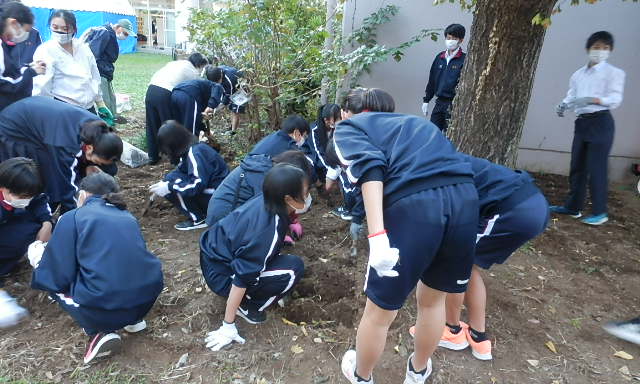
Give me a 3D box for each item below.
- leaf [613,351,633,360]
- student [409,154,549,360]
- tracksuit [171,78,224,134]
[{"bbox_3d":[1.508,0.812,2.201,0.083,0.022,0.065,-8,23,-33],"label":"leaf"},{"bbox_3d":[0.682,0.234,2.244,0.900,0.980,0.440,11,20,22],"label":"student"},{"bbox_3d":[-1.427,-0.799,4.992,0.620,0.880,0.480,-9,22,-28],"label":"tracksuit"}]

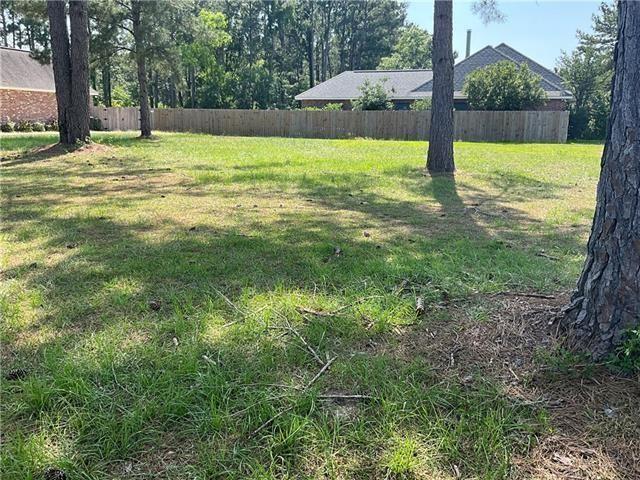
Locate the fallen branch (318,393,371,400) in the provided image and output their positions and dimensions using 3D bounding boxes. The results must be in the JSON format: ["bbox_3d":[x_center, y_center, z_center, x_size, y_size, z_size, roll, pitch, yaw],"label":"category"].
[{"bbox_3d":[0.143,0.878,2.998,0.303,0.030,0.035,0,14,-2],"label":"fallen branch"}]

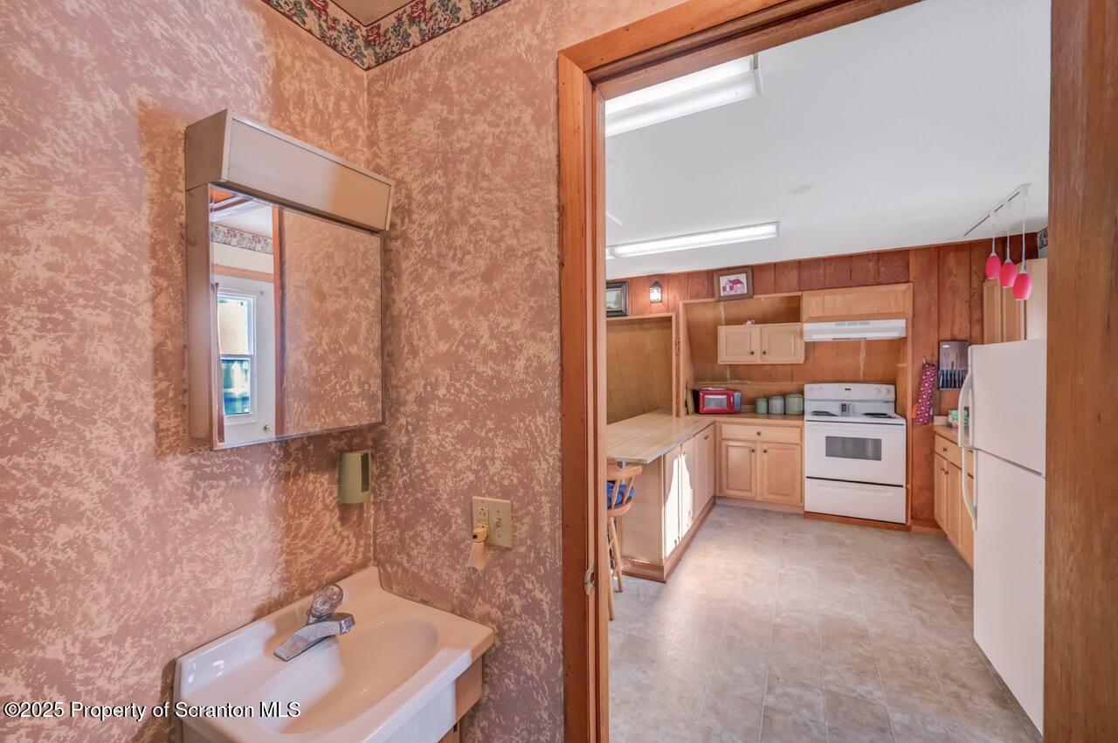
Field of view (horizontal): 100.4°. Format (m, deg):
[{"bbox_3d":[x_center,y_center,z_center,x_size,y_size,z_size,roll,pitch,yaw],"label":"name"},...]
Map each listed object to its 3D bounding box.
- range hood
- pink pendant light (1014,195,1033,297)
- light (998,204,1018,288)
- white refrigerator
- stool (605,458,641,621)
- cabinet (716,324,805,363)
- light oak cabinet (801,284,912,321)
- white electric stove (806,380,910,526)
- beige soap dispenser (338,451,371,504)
[{"bbox_3d":[2.669,-0.362,4.247,0.764,0.164,0.420,0,1,28],"label":"range hood"},{"bbox_3d":[2.557,-0.691,2.563,0.110,0.601,0.110,0,1,28],"label":"pink pendant light"},{"bbox_3d":[2.659,-0.739,2.753,0.107,0.496,0.107,0,1,28],"label":"light"},{"bbox_3d":[2.222,0.622,1.851,0.780,1.520,0.715,0,1,25],"label":"white refrigerator"},{"bbox_3d":[0.181,0.934,2.804,0.530,0.920,0.500,0,1,28],"label":"stool"},{"bbox_3d":[1.990,-0.264,4.590,0.761,0.377,0.300,0,1,28],"label":"cabinet"},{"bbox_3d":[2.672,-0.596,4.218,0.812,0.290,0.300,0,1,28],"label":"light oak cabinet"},{"bbox_3d":[2.748,0.732,4.386,0.762,1.218,0.660,0,1,28],"label":"white electric stove"},{"bbox_3d":[-0.544,0.289,1.283,0.058,0.130,0.107,0,1,28],"label":"beige soap dispenser"}]

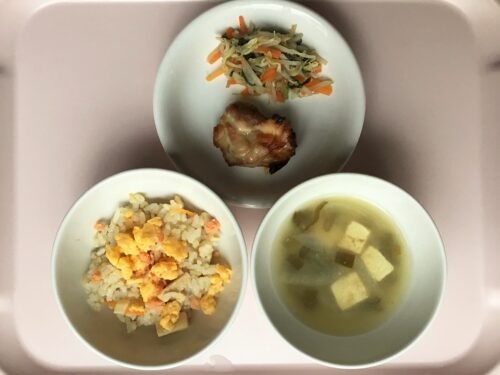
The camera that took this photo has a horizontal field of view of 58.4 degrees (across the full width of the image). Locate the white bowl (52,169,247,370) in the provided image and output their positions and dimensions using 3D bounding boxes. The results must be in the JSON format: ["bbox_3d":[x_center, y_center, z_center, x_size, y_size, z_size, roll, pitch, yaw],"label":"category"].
[{"bbox_3d":[-0.064,0.054,0.317,0.127,0.055,0.127,0,87,0],"label":"white bowl"}]

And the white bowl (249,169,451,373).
[{"bbox_3d":[0.065,0.056,0.319,0.127,0.055,0.127,0,87,0],"label":"white bowl"}]

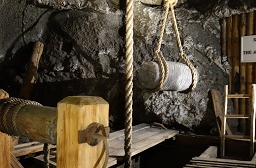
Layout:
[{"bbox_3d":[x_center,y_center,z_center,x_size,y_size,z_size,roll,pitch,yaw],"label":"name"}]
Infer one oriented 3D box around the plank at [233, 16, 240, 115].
[{"bbox_3d":[1.962,-0.262,5.400,0.120,2.000,0.130,1,0,-43],"label":"plank"}]

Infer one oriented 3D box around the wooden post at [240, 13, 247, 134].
[{"bbox_3d":[2.055,-0.186,5.300,0.120,2.250,0.120,1,0,-43],"label":"wooden post"}]

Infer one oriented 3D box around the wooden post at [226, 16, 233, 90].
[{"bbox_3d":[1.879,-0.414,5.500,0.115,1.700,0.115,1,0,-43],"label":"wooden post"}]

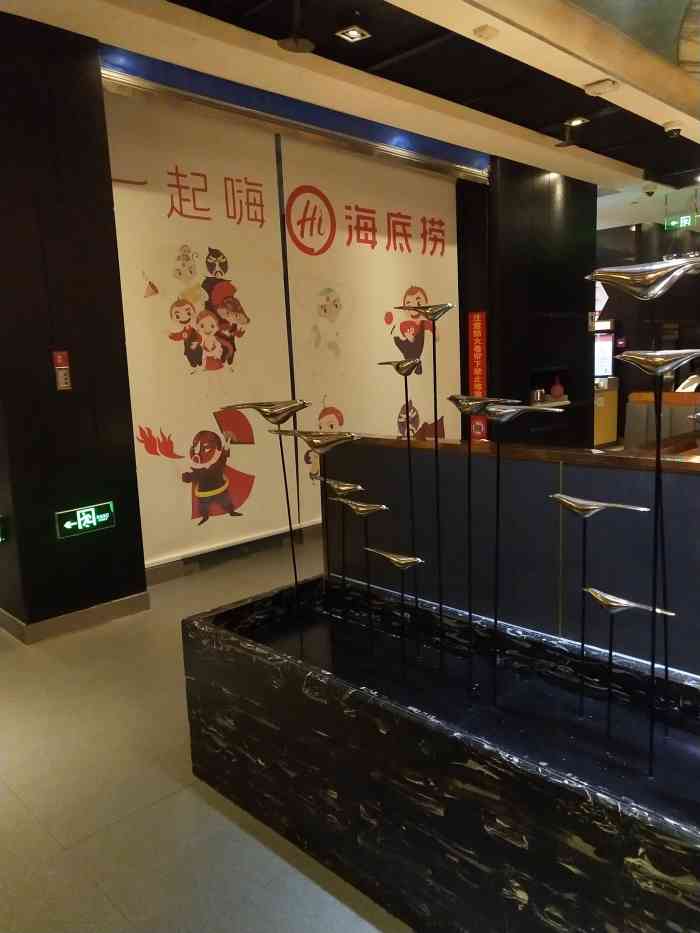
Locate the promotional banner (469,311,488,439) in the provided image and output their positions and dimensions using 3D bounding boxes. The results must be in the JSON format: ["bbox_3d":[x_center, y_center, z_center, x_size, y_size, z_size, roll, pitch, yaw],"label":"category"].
[{"bbox_3d":[1.236,-0.868,7.775,0.020,1.200,0.190,-10,12,-44],"label":"promotional banner"}]

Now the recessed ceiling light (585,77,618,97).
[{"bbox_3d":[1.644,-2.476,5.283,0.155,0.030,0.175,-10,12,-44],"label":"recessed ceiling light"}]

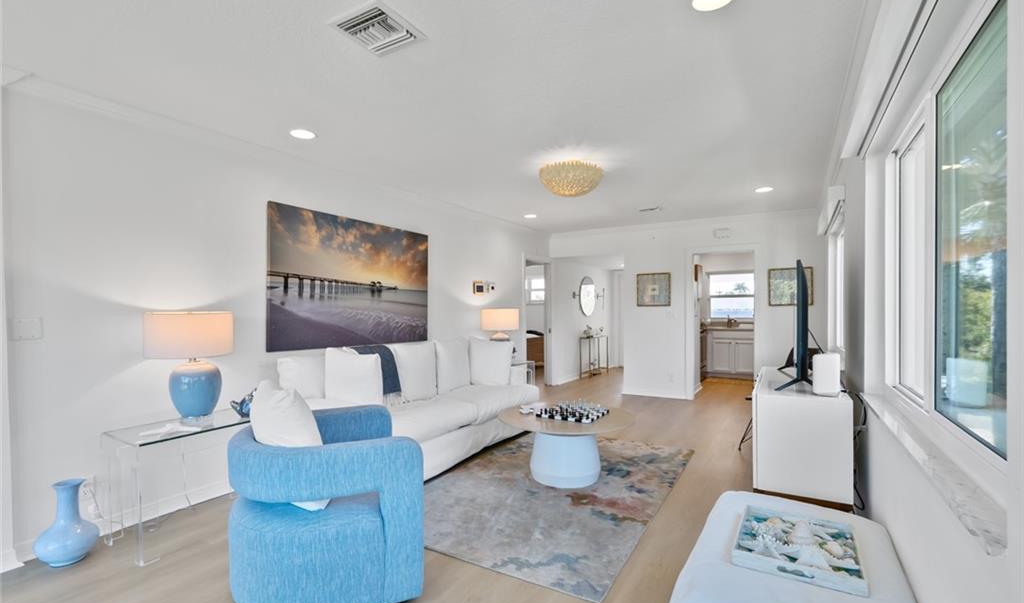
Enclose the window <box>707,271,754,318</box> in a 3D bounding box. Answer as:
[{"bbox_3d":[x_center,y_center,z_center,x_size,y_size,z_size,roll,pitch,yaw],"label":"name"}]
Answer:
[{"bbox_3d":[4.142,-0.117,8.519,0.848,0.900,0.091,0,0,32],"label":"window"}]

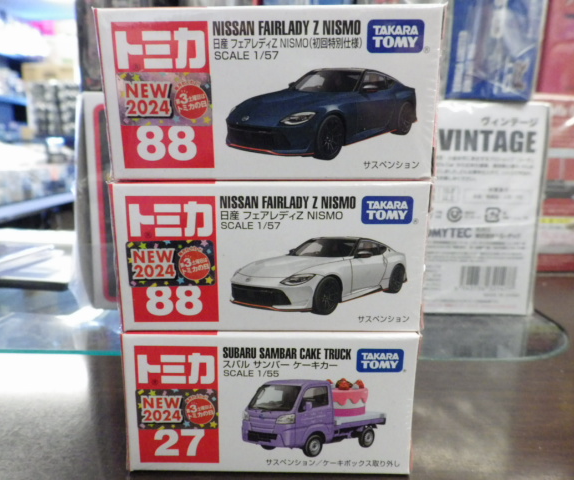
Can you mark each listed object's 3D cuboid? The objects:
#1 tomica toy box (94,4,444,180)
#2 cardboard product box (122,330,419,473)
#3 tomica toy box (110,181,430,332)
[{"bbox_3d":[-0.004,-0.038,0.129,0.078,0.039,0.041,0,12,0],"label":"tomica toy box"},{"bbox_3d":[-0.004,0.041,0.144,0.078,0.039,0.041,0,10,0],"label":"cardboard product box"},{"bbox_3d":[-0.004,0.001,0.138,0.078,0.039,0.041,0,12,0],"label":"tomica toy box"}]

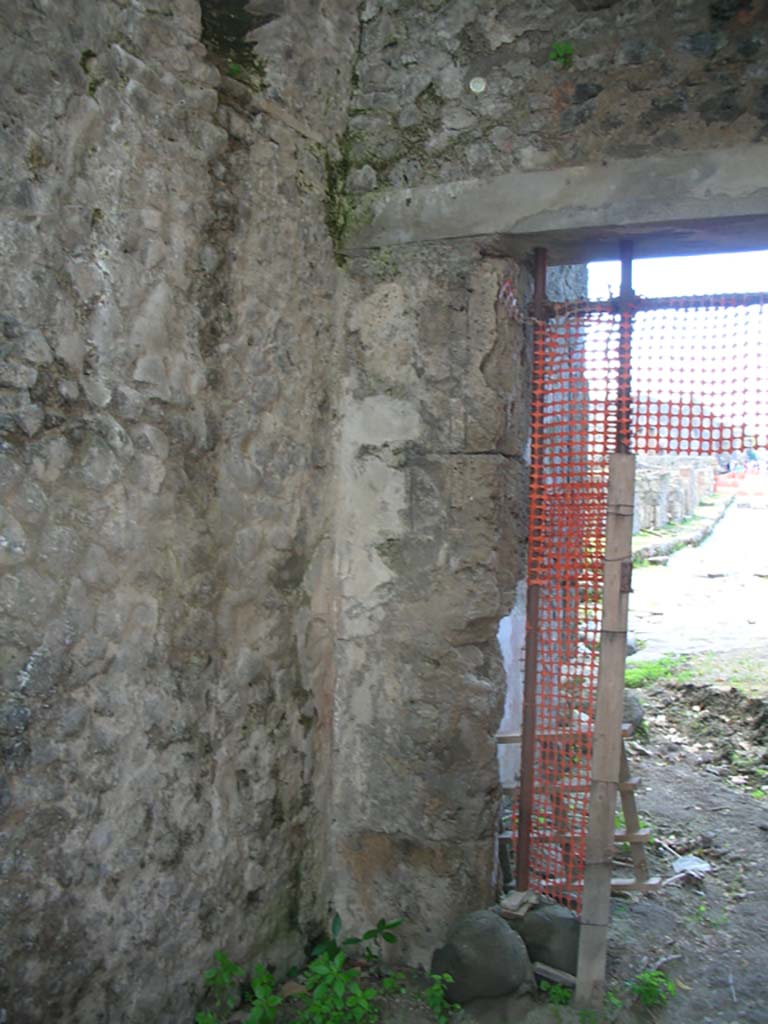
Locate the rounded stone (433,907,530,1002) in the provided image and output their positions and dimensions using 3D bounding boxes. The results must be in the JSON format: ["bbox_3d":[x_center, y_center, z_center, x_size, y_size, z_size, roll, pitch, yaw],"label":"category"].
[{"bbox_3d":[0.285,1.298,3.030,0.275,0.235,0.235,3,3,28],"label":"rounded stone"}]

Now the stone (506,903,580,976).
[{"bbox_3d":[0.507,1.312,3.170,0.270,0.210,0.220,3,3,28],"label":"stone"}]

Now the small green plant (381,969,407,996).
[{"bbox_3d":[0.028,1.406,3.100,0.075,0.065,0.070,3,3,28],"label":"small green plant"}]

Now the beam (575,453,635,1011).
[{"bbox_3d":[0.645,0.634,3.001,0.076,1.612,0.035,4,2,28],"label":"beam"}]

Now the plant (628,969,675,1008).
[{"bbox_3d":[0.786,1.391,3.030,0.130,0.100,0.120,2,3,11],"label":"plant"}]

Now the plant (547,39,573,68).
[{"bbox_3d":[0.483,-1.253,2.836,0.068,0.080,0.060,3,3,28],"label":"plant"}]

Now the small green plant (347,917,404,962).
[{"bbox_3d":[-0.026,1.296,3.140,0.160,0.120,0.120,3,3,28],"label":"small green plant"}]

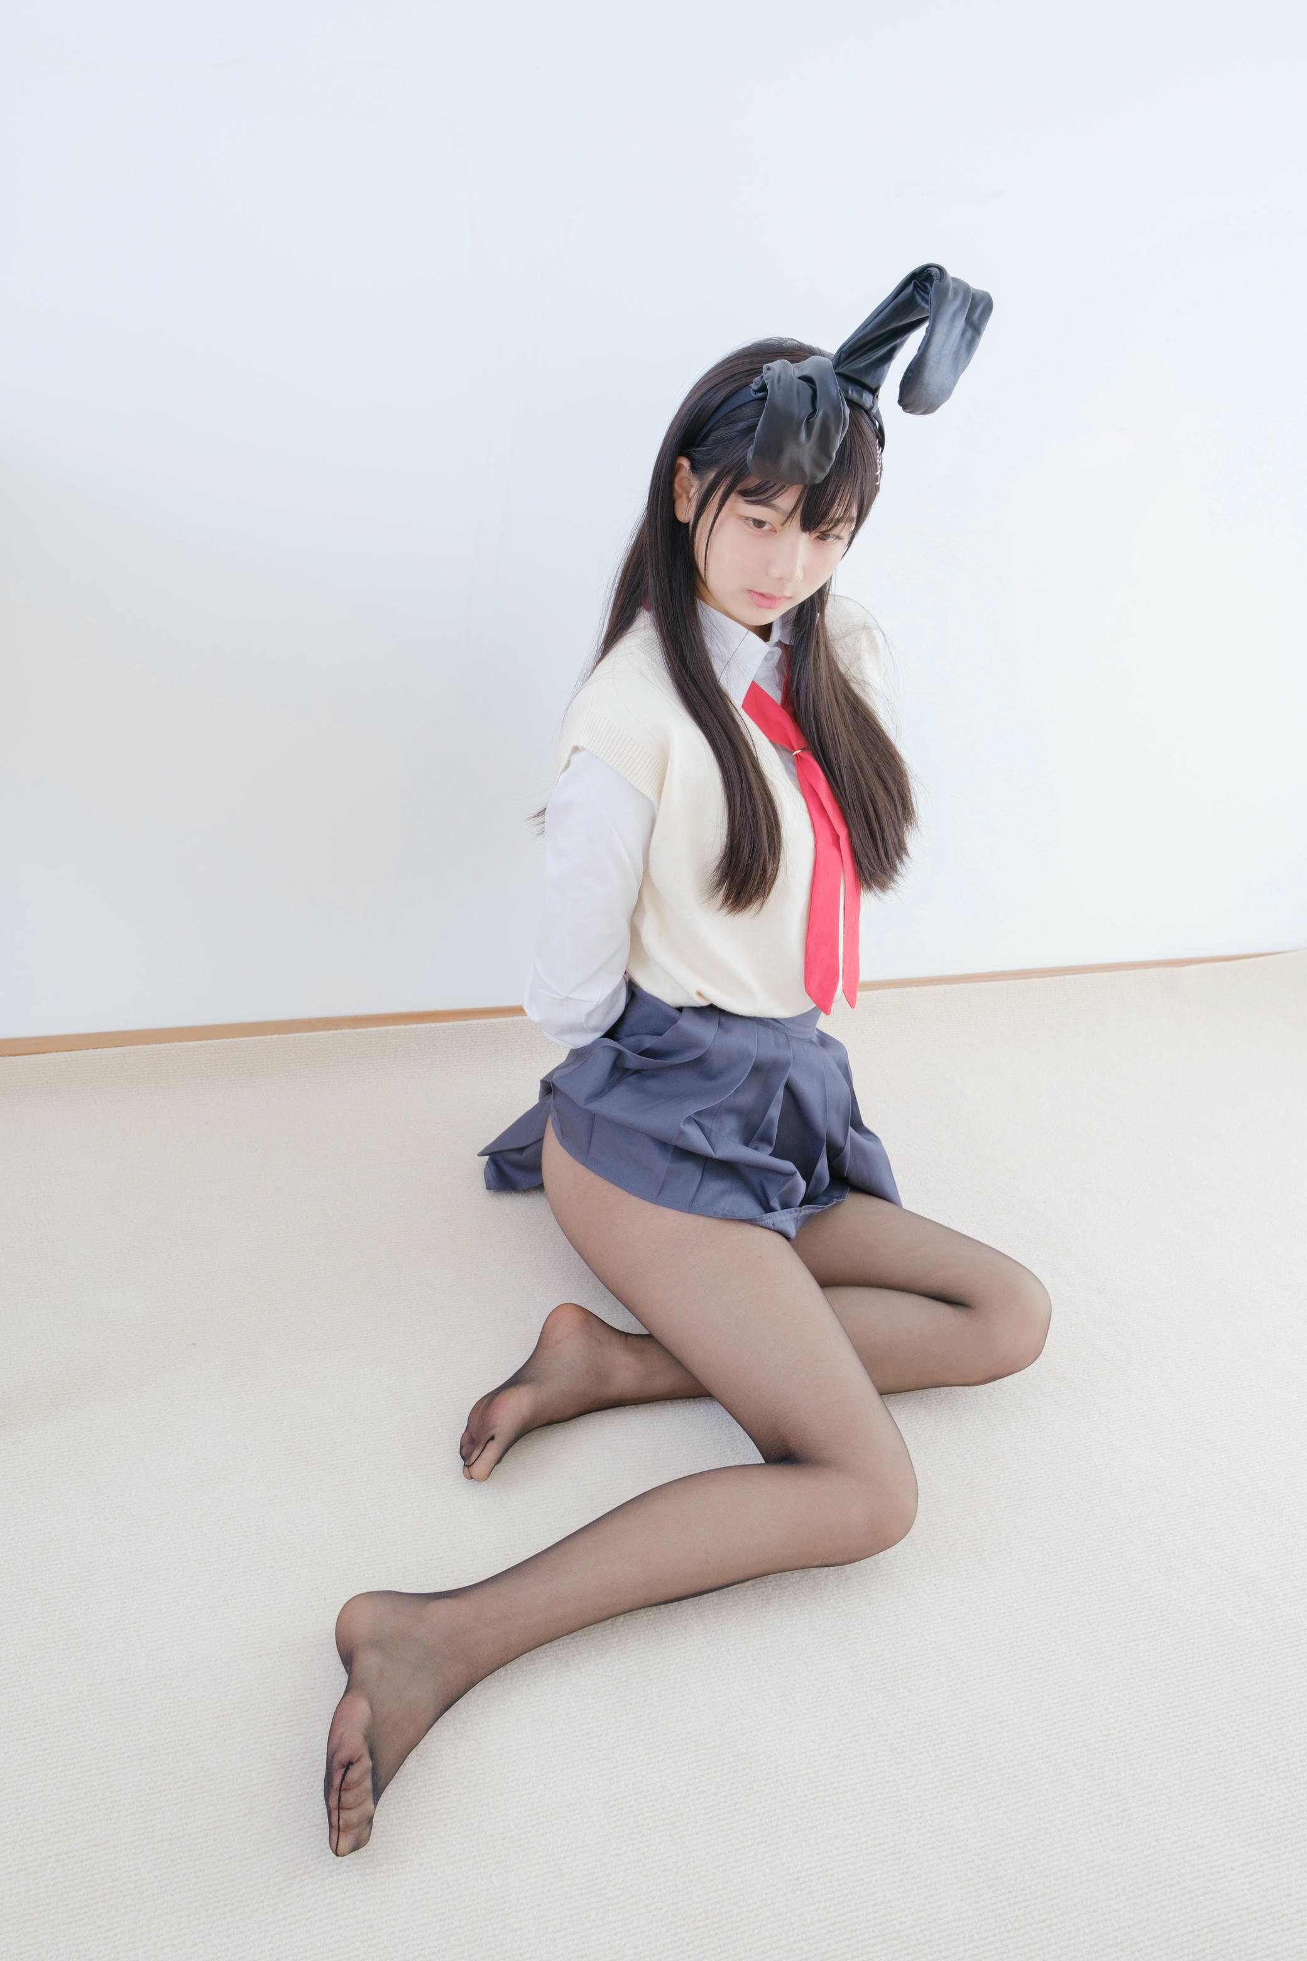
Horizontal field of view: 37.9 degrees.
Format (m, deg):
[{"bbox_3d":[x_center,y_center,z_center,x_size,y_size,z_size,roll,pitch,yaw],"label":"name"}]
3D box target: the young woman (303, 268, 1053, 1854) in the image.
[{"bbox_3d":[0.005,-0.049,1.494,0.854,0.981,0.618,-14,35,-39],"label":"young woman"}]

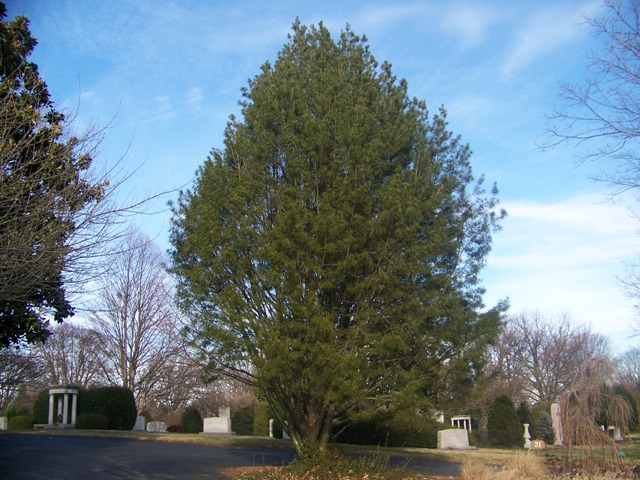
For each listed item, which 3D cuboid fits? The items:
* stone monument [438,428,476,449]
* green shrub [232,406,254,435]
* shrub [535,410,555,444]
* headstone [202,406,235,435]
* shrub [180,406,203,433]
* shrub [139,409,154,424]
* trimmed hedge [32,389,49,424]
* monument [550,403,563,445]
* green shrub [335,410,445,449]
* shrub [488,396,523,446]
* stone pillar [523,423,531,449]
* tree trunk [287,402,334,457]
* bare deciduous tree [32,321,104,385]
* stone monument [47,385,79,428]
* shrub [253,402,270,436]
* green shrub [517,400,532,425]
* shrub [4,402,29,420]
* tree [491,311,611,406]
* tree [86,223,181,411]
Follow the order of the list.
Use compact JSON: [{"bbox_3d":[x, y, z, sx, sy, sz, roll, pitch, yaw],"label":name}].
[{"bbox_3d":[6.200,9.072,29.500,1.650,0.920,0.500,2,-15,-10],"label":"stone monument"},{"bbox_3d":[-5.143,12.100,43.500,1.550,2.050,1.500,-1,-14,0],"label":"green shrub"},{"bbox_3d":[9.757,8.113,28.000,0.870,1.410,0.900,-1,-14,0],"label":"shrub"},{"bbox_3d":[-6.274,11.157,40.000,2.100,1.670,0.900,-1,-14,0],"label":"headstone"},{"bbox_3d":[-8.936,12.517,45.000,1.500,1.850,1.500,-1,-14,0],"label":"shrub"},{"bbox_3d":[-14.478,14.896,54.000,1.300,1.450,1.300,-1,-14,0],"label":"shrub"},{"bbox_3d":[-23.928,14.582,56.000,2.000,3.400,2.000,-1,-14,0],"label":"trimmed hedge"},{"bbox_3d":[12.086,9.383,33.000,0.470,2.120,0.420,-3,-15,10],"label":"monument"},{"bbox_3d":[3.007,8.178,28.000,4.850,1.540,1.800,-1,-14,0],"label":"green shrub"},{"bbox_3d":[9.367,9.065,32.500,1.750,2.650,1.700,-1,-14,0],"label":"shrub"},{"bbox_3d":[9.780,9.215,30.500,0.330,1.200,0.330,-3,-15,10],"label":"stone pillar"},{"bbox_3d":[-0.294,5.872,20.000,1.480,1.630,1.300,-1,-14,0],"label":"tree trunk"},{"bbox_3d":[-27.983,15.021,72.000,8.010,11.450,8.000,-1,-14,0],"label":"bare deciduous tree"},{"bbox_3d":[-19.536,12.627,49.000,1.900,3.260,1.900,-3,-15,9],"label":"stone monument"},{"bbox_3d":[-3.585,11.096,40.000,1.050,2.030,1.200,-1,-14,0],"label":"shrub"},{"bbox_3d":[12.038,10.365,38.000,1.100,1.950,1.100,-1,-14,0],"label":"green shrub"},{"bbox_3d":[-26.308,15.101,56.000,1.990,2.010,1.900,-1,-14,0],"label":"shrub"},{"bbox_3d":[22.441,12.803,63.000,11.680,11.660,10.500,-1,-14,0],"label":"tree"},{"bbox_3d":[-19.958,9.141,70.000,9.800,20.500,9.500,-1,-14,0],"label":"tree"}]

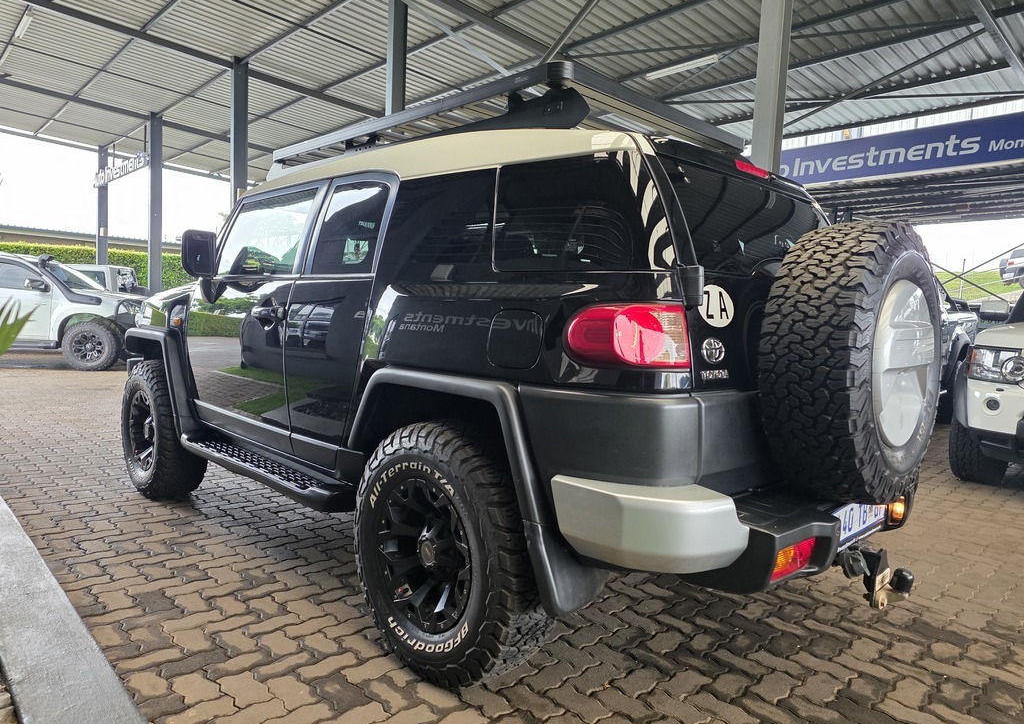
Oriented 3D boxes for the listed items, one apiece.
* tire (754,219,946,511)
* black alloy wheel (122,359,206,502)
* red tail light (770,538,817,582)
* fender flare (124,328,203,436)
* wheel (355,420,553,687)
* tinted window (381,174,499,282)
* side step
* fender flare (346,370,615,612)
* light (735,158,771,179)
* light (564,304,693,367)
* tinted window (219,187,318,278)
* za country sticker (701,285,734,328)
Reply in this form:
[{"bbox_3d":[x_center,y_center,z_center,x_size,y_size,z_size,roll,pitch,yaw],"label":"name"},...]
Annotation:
[{"bbox_3d":[1.048,0.000,2.068,0.275,0.835,0.835,6,6,44],"label":"tire"},{"bbox_3d":[-2.135,0.406,4.171,0.835,0.835,0.275,6,6,44],"label":"black alloy wheel"},{"bbox_3d":[0.736,0.519,1.808,0.220,0.100,0.060,-2,5,-45],"label":"red tail light"},{"bbox_3d":[-2.123,0.086,4.147,1.020,0.620,0.170,6,6,44],"label":"fender flare"},{"bbox_3d":[-0.214,0.623,2.301,0.835,0.835,0.275,6,6,44],"label":"wheel"},{"bbox_3d":[-0.236,-0.444,2.234,0.585,0.392,0.040,6,-9,45],"label":"tinted window"},{"bbox_3d":[-1.201,0.513,3.345,1.680,0.090,0.220,6,6,44],"label":"side step"},{"bbox_3d":[-0.155,0.320,2.109,0.210,0.585,1.070,-2,5,-45],"label":"fender flare"},{"bbox_3d":[0.805,-0.654,2.292,0.250,0.040,0.050,-2,5,-45],"label":"light"},{"bbox_3d":[0.295,-0.072,1.773,0.200,0.165,0.280,-2,5,-45],"label":"light"},{"bbox_3d":[-1.156,-0.586,3.154,0.830,0.399,0.040,6,-7,45],"label":"tinted window"},{"bbox_3d":[0.534,-0.144,1.770,0.178,0.113,0.006,-1,6,-40],"label":"za country sticker"}]

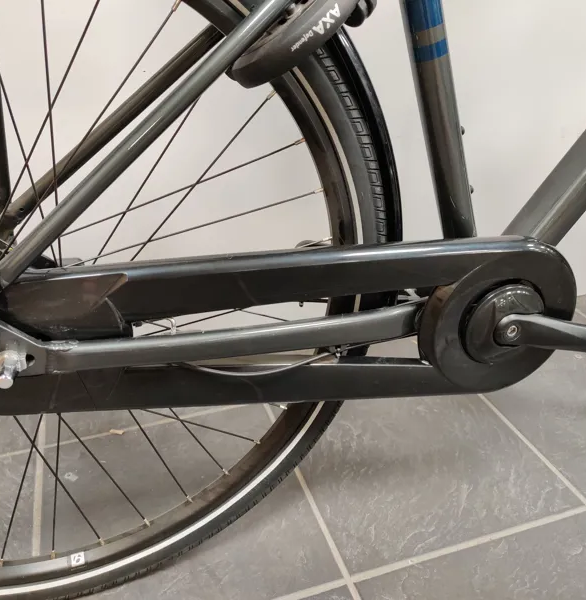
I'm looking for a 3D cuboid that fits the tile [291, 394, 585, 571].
[{"bbox_3d":[0.171,0.220,0.910,0.334,0.010,0.334,-9,31,-16],"label":"tile"}]

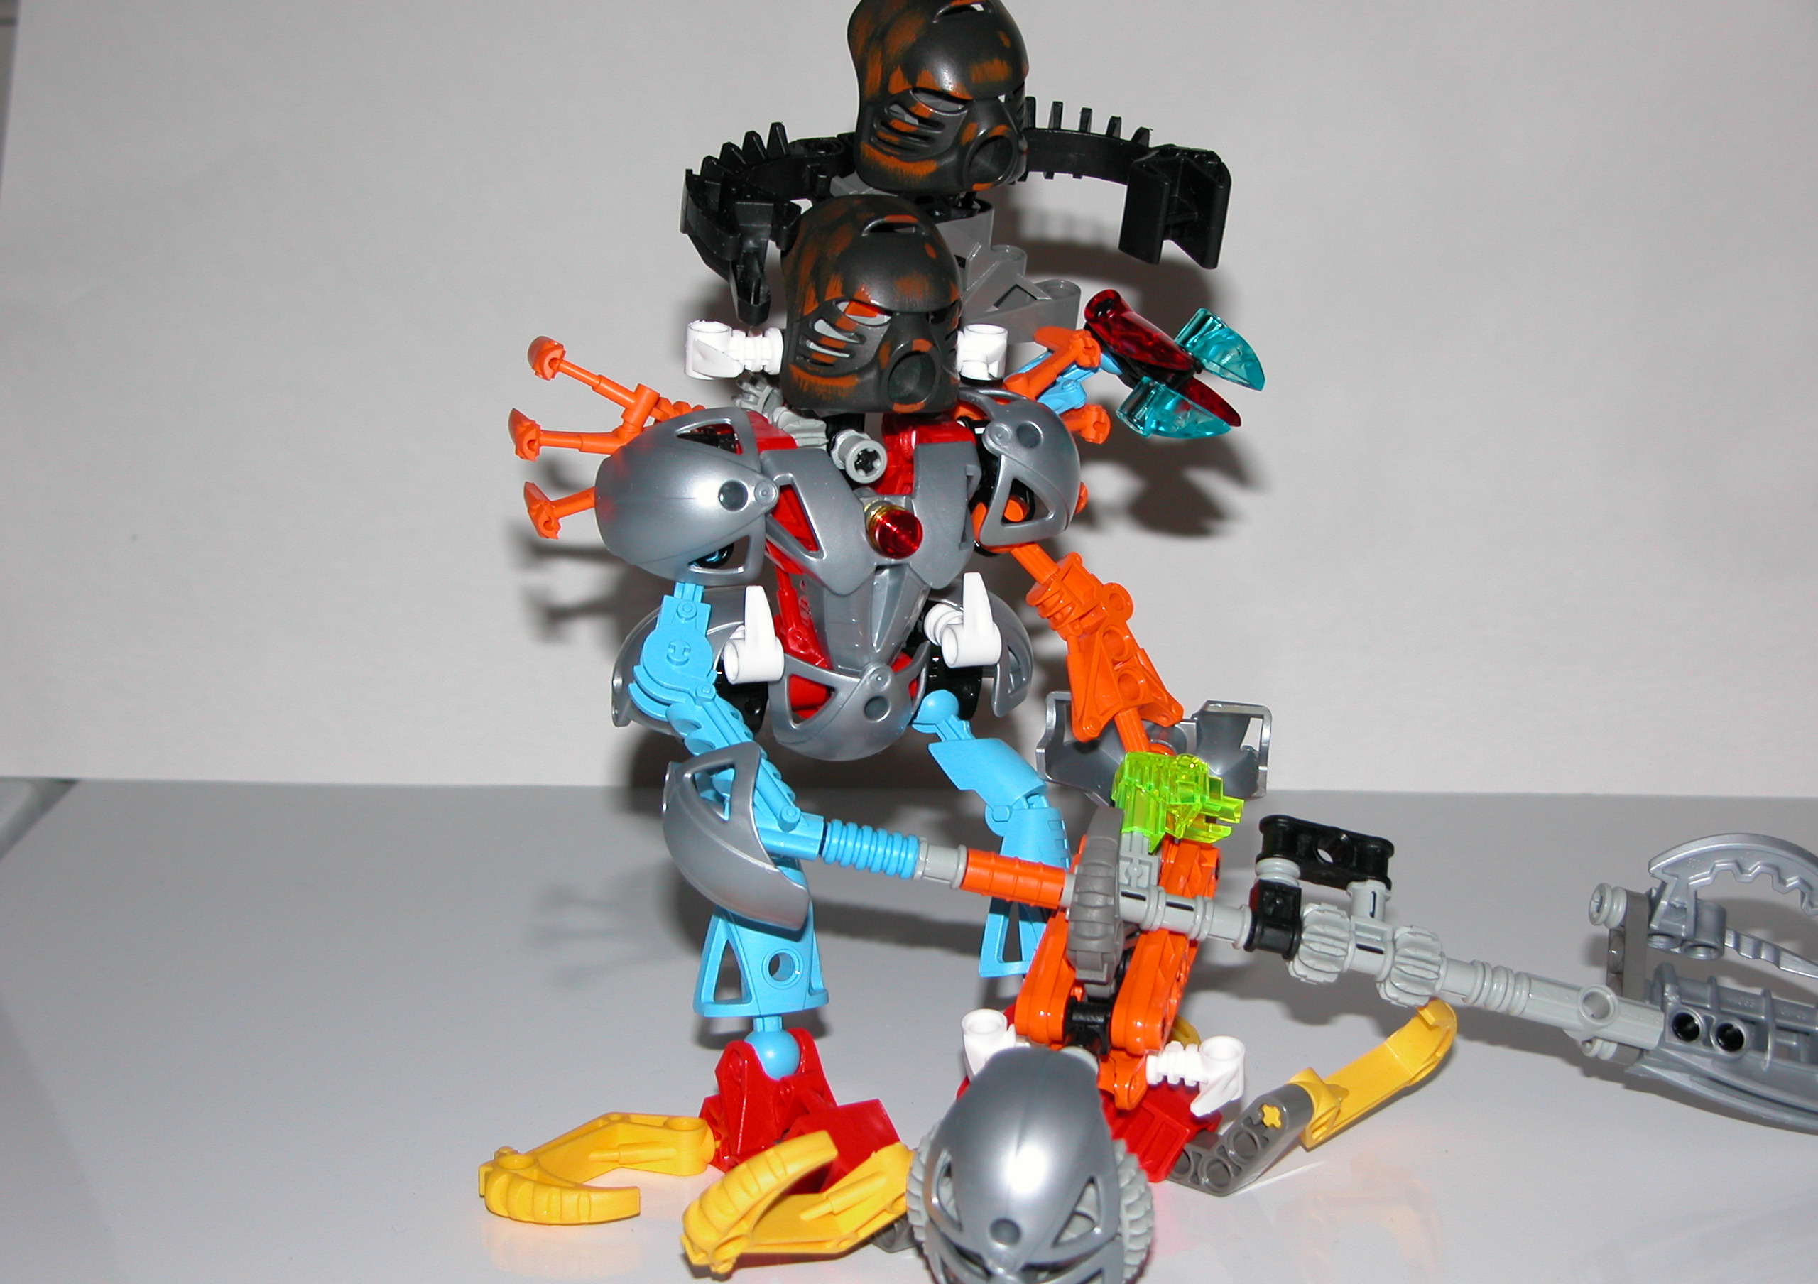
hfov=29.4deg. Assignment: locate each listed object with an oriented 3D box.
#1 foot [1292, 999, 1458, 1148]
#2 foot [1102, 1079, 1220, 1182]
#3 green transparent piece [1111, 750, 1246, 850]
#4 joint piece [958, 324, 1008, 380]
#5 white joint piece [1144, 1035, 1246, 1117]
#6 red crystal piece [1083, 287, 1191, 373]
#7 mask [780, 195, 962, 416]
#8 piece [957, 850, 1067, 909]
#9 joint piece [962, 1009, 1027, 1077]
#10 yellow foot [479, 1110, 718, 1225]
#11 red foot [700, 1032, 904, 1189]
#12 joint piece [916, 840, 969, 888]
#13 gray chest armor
[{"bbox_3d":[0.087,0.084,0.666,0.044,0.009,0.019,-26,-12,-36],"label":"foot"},{"bbox_3d":[0.036,0.081,0.654,0.029,0.024,0.042,-7,16,-26],"label":"foot"},{"bbox_3d":[0.045,0.027,0.584,0.021,0.014,0.012,12,57,-8],"label":"green transparent piece"},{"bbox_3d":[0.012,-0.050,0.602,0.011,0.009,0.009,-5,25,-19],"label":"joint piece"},{"bbox_3d":[0.047,0.072,0.568,0.018,0.009,0.015,6,27,0],"label":"white joint piece"},{"bbox_3d":[0.041,-0.056,0.622,0.022,0.009,0.009,34,0,9],"label":"red crystal piece"},{"bbox_3d":[-0.006,-0.057,0.590,0.029,0.036,0.025,-5,25,-19],"label":"mask"},{"bbox_3d":[0.017,0.039,0.570,0.016,0.007,0.007,12,-28,-8],"label":"piece"},{"bbox_3d":[0.017,0.069,0.568,0.018,0.009,0.015,6,27,0],"label":"joint piece"},{"bbox_3d":[-0.054,0.092,0.608,0.039,0.009,0.033,2,14,9],"label":"yellow foot"},{"bbox_3d":[-0.022,0.084,0.641,0.029,0.024,0.039,-4,15,-16],"label":"red foot"},{"bbox_3d":[0.005,0.039,0.603,0.008,0.007,0.007,12,0,5],"label":"joint piece"},{"bbox_3d":[-0.012,-0.012,0.613,0.080,0.058,0.044,-5,17,-19],"label":"gray chest armor"}]

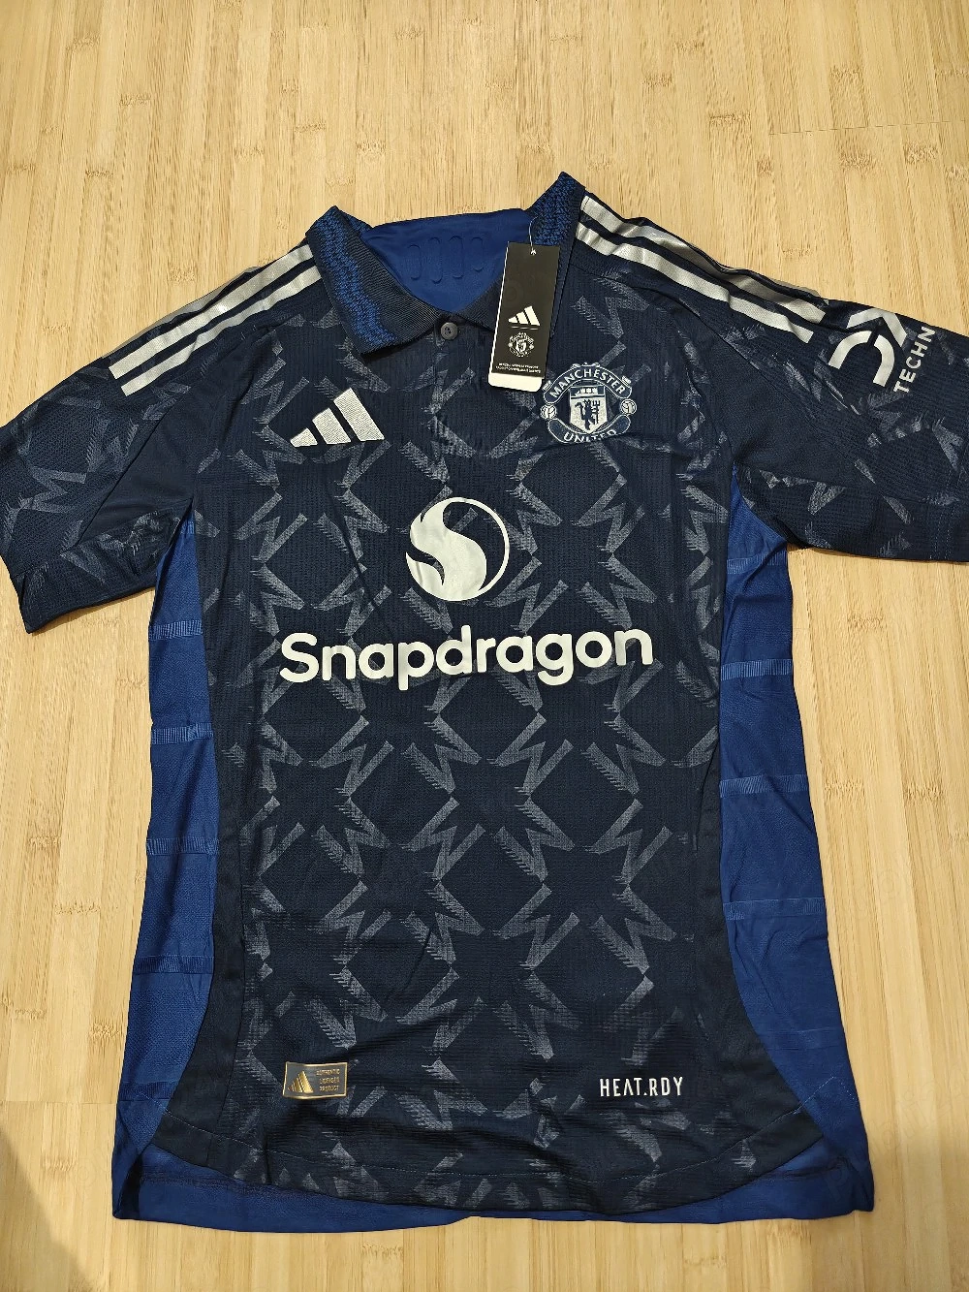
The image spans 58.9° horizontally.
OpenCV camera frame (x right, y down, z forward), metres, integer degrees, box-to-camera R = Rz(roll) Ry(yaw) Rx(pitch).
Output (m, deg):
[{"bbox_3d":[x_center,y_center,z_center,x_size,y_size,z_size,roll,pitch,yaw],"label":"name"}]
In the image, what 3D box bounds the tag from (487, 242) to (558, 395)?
[{"bbox_3d":[0.031,-0.252,0.655,0.041,0.003,0.121,7,80,5],"label":"tag"}]

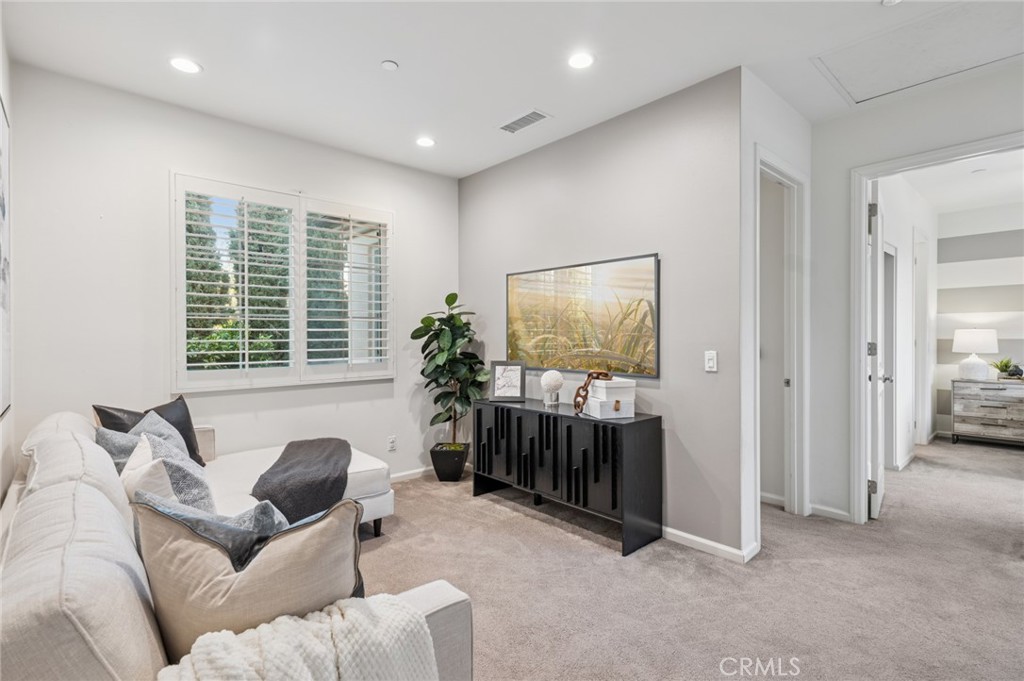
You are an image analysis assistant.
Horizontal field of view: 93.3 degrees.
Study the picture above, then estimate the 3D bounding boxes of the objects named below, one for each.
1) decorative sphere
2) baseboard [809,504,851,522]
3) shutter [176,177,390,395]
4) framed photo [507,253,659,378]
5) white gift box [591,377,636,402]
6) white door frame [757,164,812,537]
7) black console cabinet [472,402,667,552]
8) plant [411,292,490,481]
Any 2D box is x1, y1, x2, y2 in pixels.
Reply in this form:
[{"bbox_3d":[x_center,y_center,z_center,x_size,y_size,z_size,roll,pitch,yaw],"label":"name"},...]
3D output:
[{"bbox_3d":[0.294,0.299,3.525,0.162,0.160,0.162,0,1,0],"label":"decorative sphere"},{"bbox_3d":[2.233,1.214,3.405,0.015,0.070,0.237,-1,1,-42],"label":"baseboard"},{"bbox_3d":[-1.597,-0.376,3.658,1.618,1.436,0.070,-1,1,-42],"label":"shutter"},{"bbox_3d":[0.461,-0.161,3.591,0.042,0.791,1.428,-1,1,-42],"label":"framed photo"},{"bbox_3d":[0.651,0.314,3.129,0.205,0.124,0.240,0,1,-14],"label":"white gift box"},{"bbox_3d":[1.768,0.045,3.214,0.952,2.415,0.108,-1,1,-42],"label":"white door frame"},{"bbox_3d":[0.323,0.870,3.482,0.399,0.770,1.442,-1,1,-42],"label":"black console cabinet"},{"bbox_3d":[-0.550,0.408,4.334,0.680,1.685,0.600,0,1,0],"label":"plant"}]

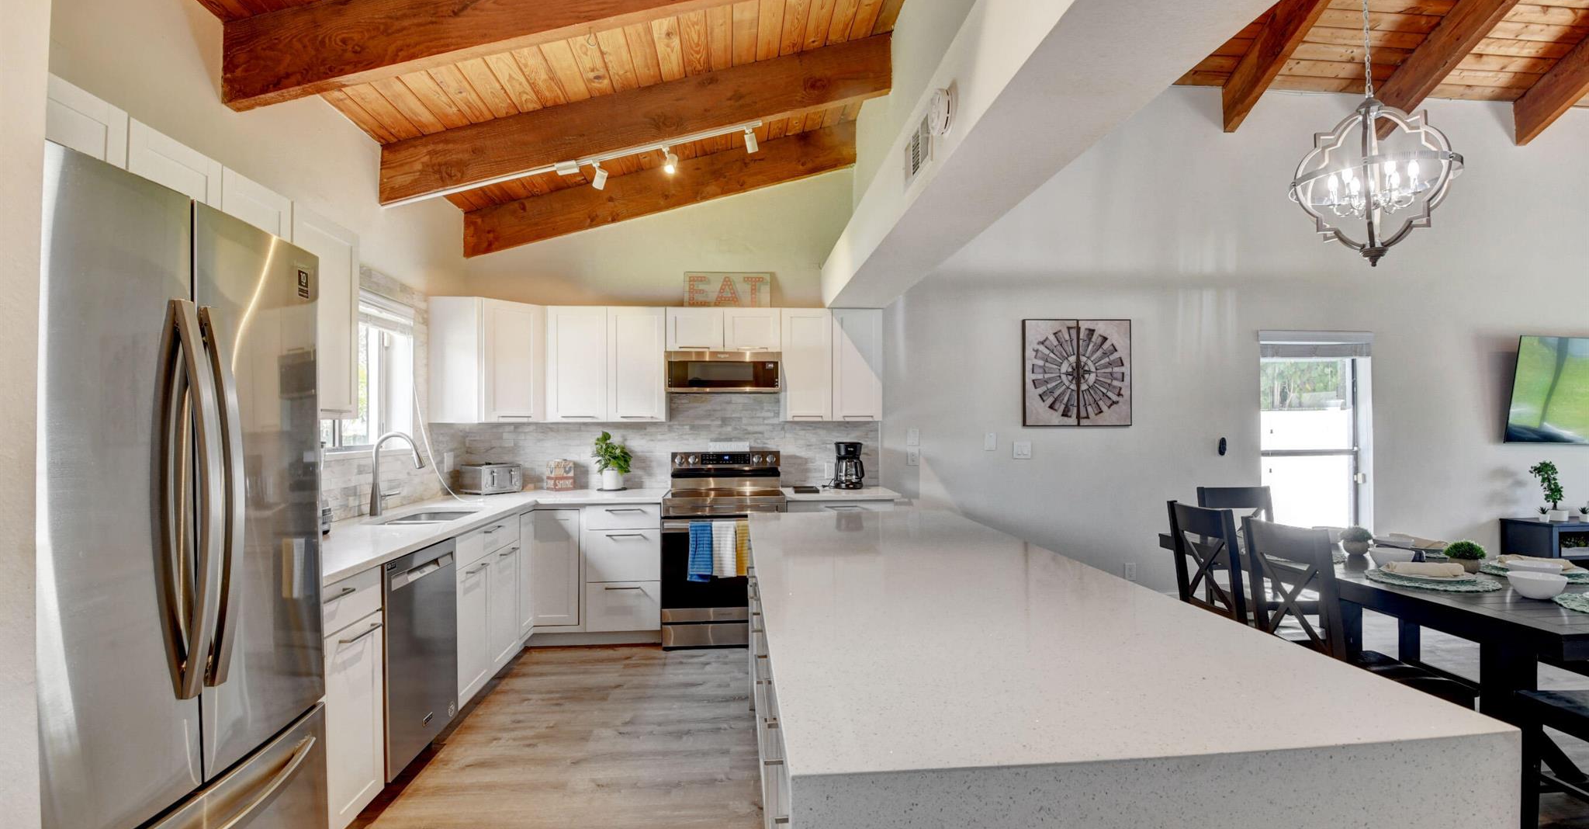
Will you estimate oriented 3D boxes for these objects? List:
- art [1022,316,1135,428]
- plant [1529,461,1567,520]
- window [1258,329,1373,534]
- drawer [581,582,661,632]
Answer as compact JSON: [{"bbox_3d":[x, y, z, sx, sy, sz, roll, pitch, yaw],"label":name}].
[{"bbox_3d":[2.096,-0.303,4.912,0.810,0.785,0.035,0,-1,-5],"label":"art"},{"bbox_3d":[5.804,0.600,5.096,0.200,0.475,0.170,0,-1,-5],"label":"plant"},{"bbox_3d":[4.029,0.141,5.145,0.920,1.580,0.130,0,-1,-5],"label":"window"},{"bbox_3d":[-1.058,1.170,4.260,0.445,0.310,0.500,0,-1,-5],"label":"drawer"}]

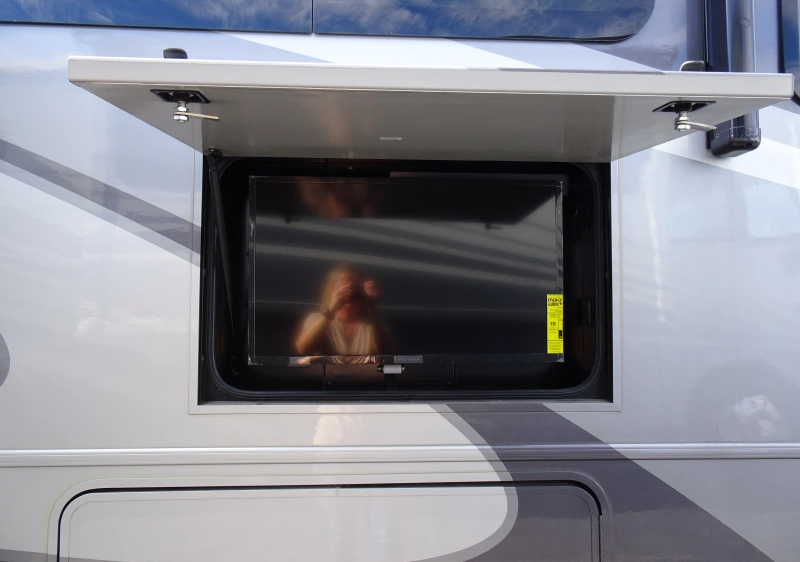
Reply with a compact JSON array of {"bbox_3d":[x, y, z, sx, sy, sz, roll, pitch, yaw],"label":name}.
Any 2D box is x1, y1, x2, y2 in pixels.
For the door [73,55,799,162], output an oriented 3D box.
[{"bbox_3d":[0.039,-0.266,0.952,0.892,0.032,0.541,0,4,-3],"label":"door"}]

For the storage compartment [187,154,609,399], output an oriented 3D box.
[{"bbox_3d":[0.018,0.001,1.312,0.901,0.540,0.200,0,-2,-3],"label":"storage compartment"}]

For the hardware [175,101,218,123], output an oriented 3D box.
[{"bbox_3d":[-0.267,-0.221,0.727,0.057,0.028,0.024,0,4,-11],"label":"hardware"}]

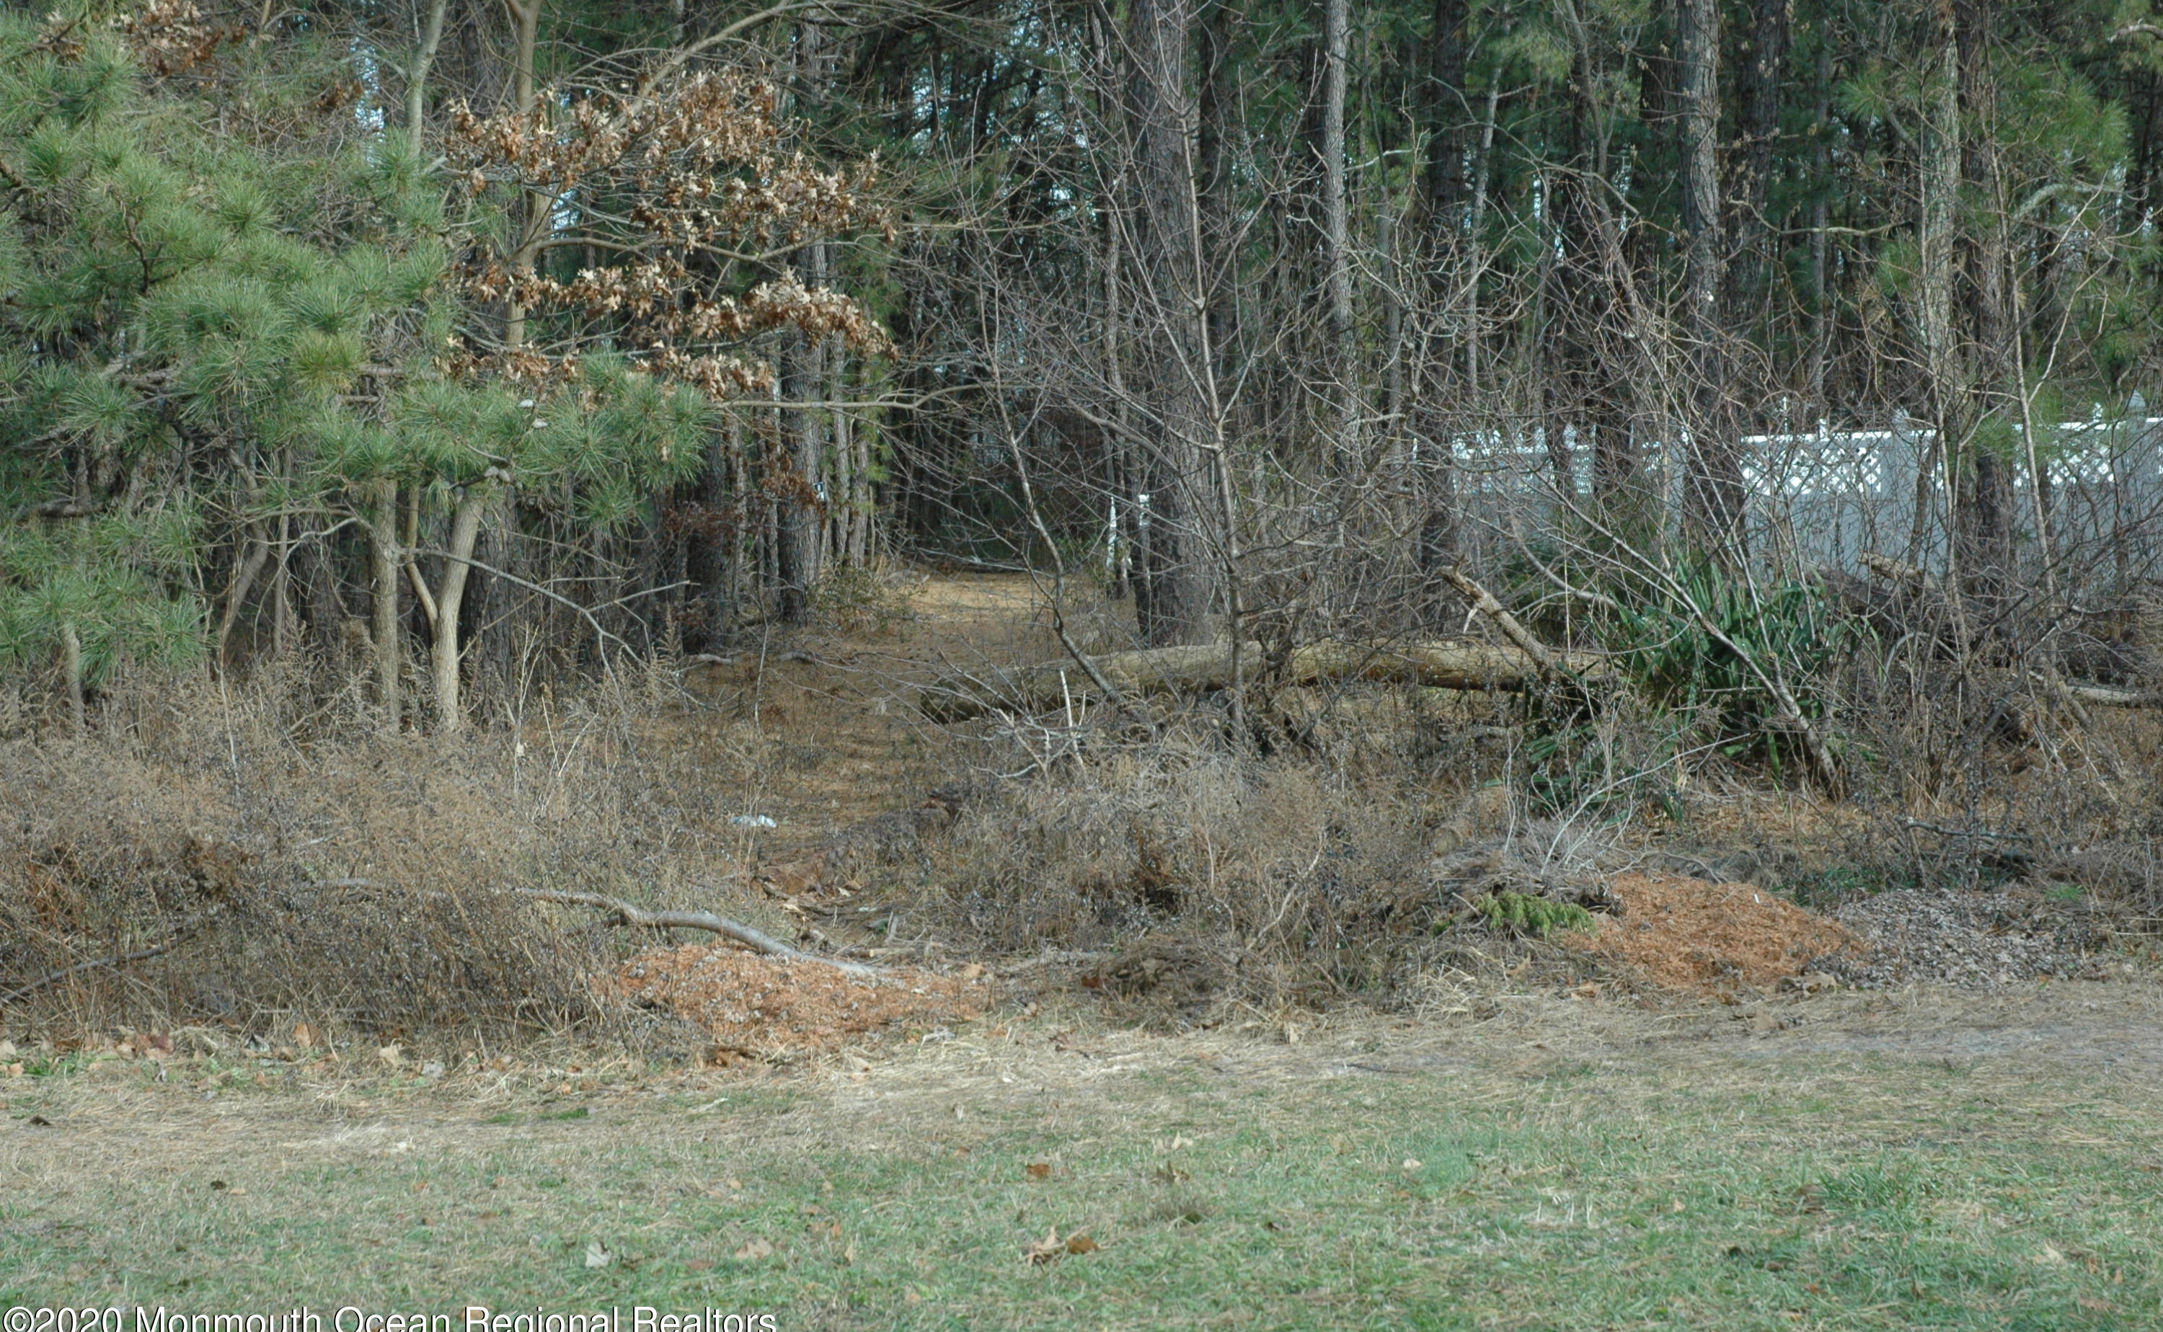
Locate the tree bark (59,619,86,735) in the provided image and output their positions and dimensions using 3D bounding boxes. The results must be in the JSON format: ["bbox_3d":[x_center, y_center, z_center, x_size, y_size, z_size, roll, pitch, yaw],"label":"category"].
[{"bbox_3d":[-4.838,0.053,19.000,0.120,0.560,0.110,-2,3,0],"label":"tree bark"}]

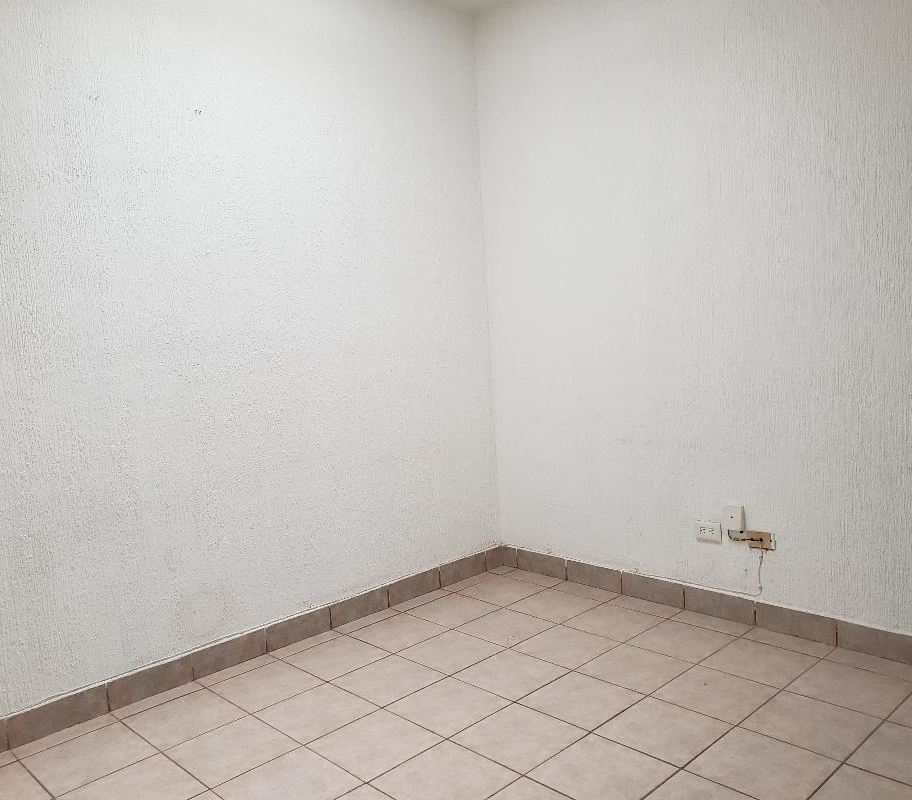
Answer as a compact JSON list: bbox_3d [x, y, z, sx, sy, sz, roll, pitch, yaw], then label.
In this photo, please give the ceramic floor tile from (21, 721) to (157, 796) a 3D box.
[{"bbox_3d":[-1.201,1.173,2.632,0.328,0.010,0.328,-8,7,-43],"label":"ceramic floor tile"}]

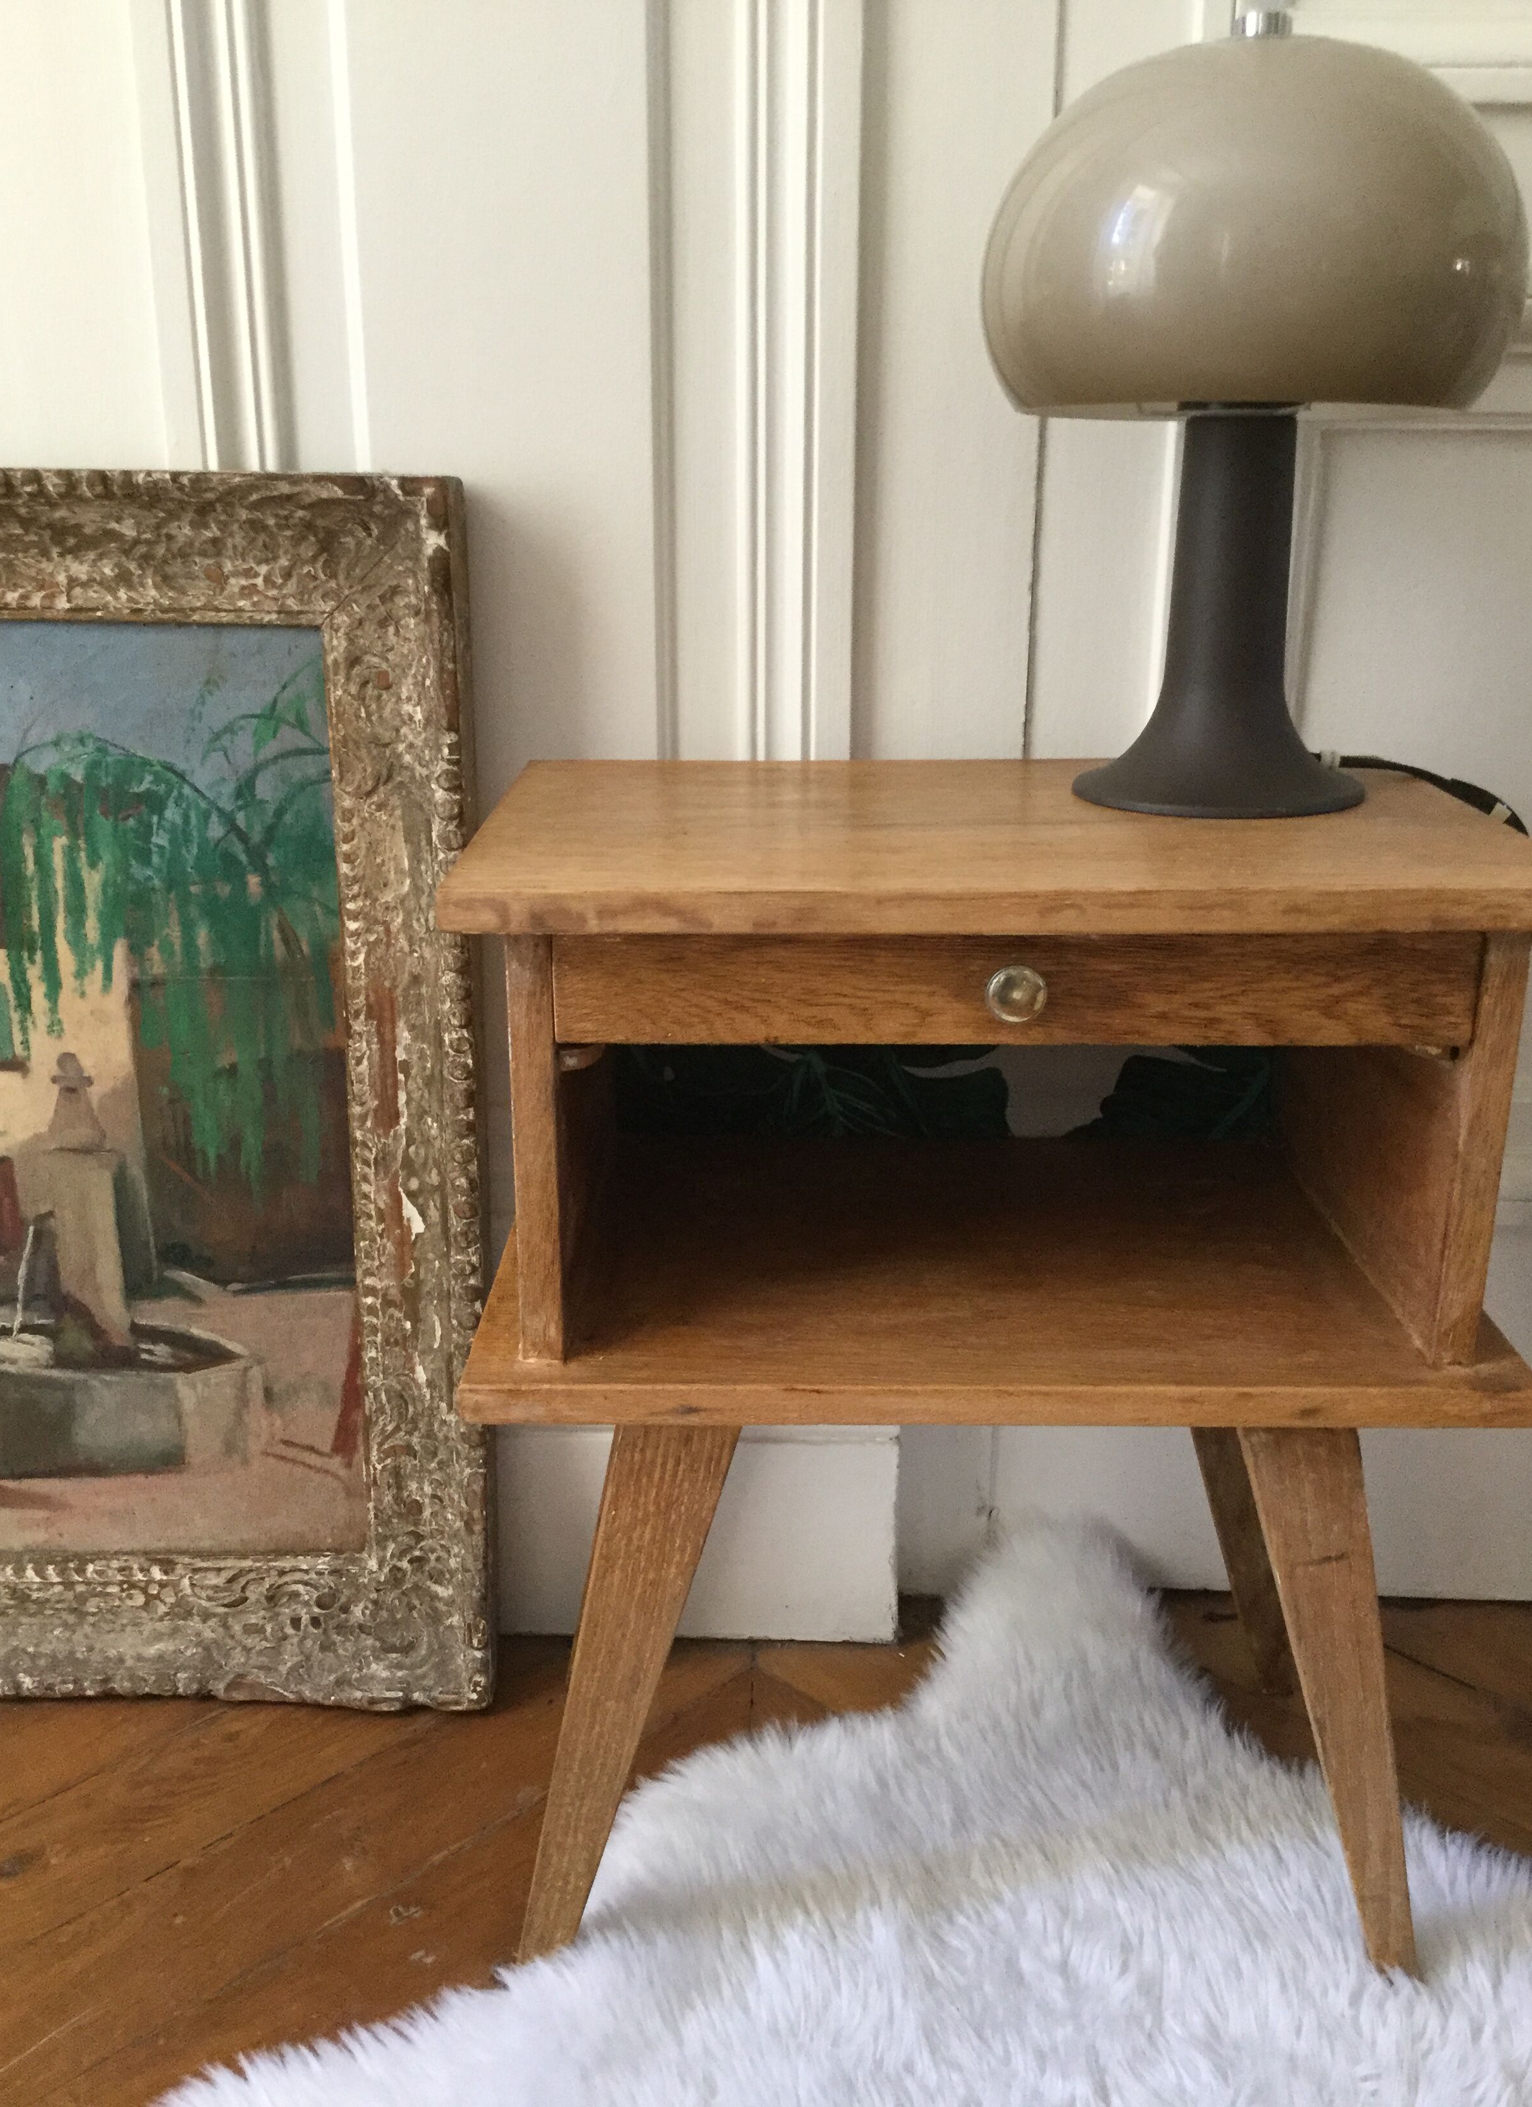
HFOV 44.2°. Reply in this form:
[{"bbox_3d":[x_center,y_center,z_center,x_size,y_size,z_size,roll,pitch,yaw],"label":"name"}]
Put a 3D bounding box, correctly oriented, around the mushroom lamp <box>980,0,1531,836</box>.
[{"bbox_3d":[0.223,-0.297,0.894,0.242,0.345,0.242,0,18,0],"label":"mushroom lamp"}]

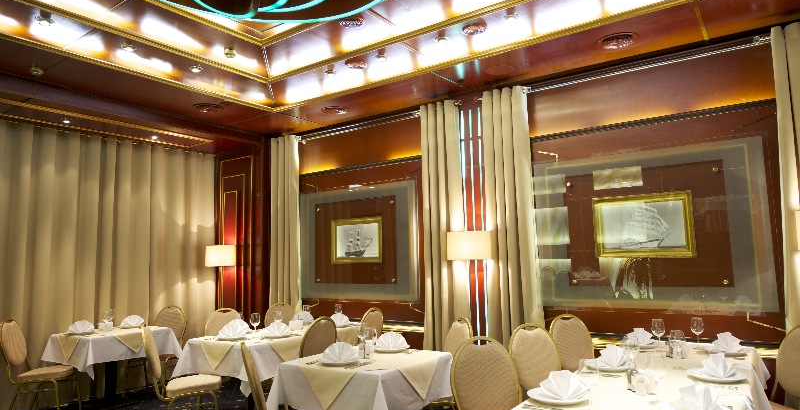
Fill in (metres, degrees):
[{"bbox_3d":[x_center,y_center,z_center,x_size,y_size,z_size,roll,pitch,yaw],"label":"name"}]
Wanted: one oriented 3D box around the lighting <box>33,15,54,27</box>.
[{"bbox_3d":[-2.513,-1.307,3.773,0.117,0.041,0.117,-6,-8,35],"label":"lighting"}]

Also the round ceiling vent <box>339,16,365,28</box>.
[{"bbox_3d":[-0.372,-1.416,4.121,0.200,0.040,0.200,-1,-6,0],"label":"round ceiling vent"}]

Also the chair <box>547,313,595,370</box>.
[{"bbox_3d":[1.457,1.323,4.012,0.450,0.935,0.570,0,-6,-16],"label":"chair"}]

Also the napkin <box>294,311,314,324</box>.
[{"bbox_3d":[-1.022,1.217,5.697,0.235,0.130,0.100,-1,-6,-5],"label":"napkin"}]

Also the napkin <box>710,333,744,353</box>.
[{"bbox_3d":[2.111,0.878,3.459,0.175,0.127,0.099,-3,-6,15],"label":"napkin"}]

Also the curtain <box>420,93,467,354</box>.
[{"bbox_3d":[0.431,0.431,5.175,0.411,2.946,0.137,-6,-8,35],"label":"curtain"}]

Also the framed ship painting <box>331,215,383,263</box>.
[{"bbox_3d":[-0.479,0.379,5.748,0.714,0.487,0.050,-5,-7,35],"label":"framed ship painting"}]

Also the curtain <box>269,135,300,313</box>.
[{"bbox_3d":[-1.380,0.611,6.452,0.425,2.946,0.137,-6,-8,35],"label":"curtain"}]

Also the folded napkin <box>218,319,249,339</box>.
[{"bbox_3d":[-1.459,1.078,4.695,0.280,0.155,0.110,-2,-6,9],"label":"folded napkin"}]

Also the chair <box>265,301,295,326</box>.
[{"bbox_3d":[-1.179,1.575,5.853,0.459,0.932,0.589,4,-8,-41],"label":"chair"}]

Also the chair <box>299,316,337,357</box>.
[{"bbox_3d":[-0.877,1.426,4.545,0.589,0.932,0.459,-5,-7,30],"label":"chair"}]

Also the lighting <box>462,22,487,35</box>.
[{"bbox_3d":[0.531,-1.259,3.806,0.175,0.035,0.175,-1,-6,0],"label":"lighting"}]

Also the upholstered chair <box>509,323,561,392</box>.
[{"bbox_3d":[0.928,1.206,3.076,0.440,0.950,0.600,1,-6,-19],"label":"upholstered chair"}]

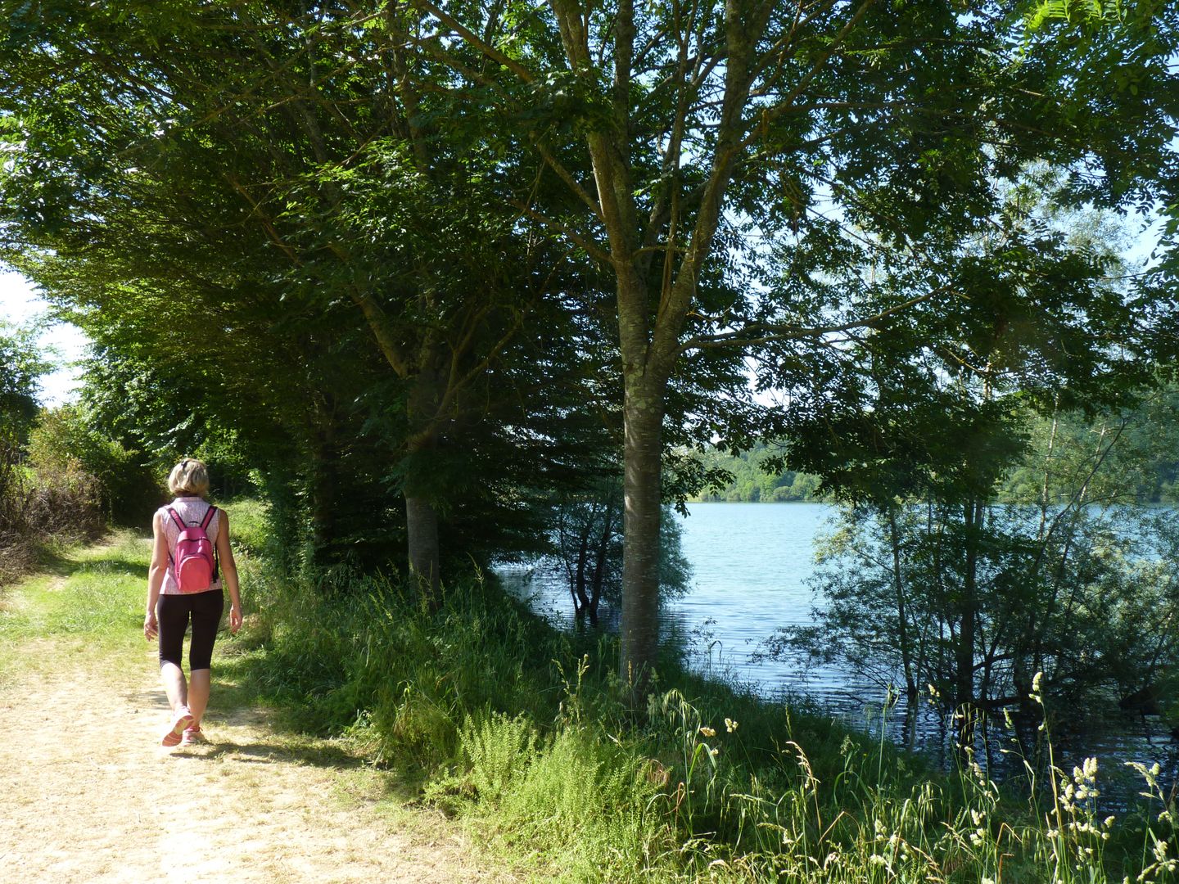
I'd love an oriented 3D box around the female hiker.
[{"bbox_3d":[-2.298,0.921,5.914,0.545,1.645,0.560,1,-3,-25],"label":"female hiker"}]

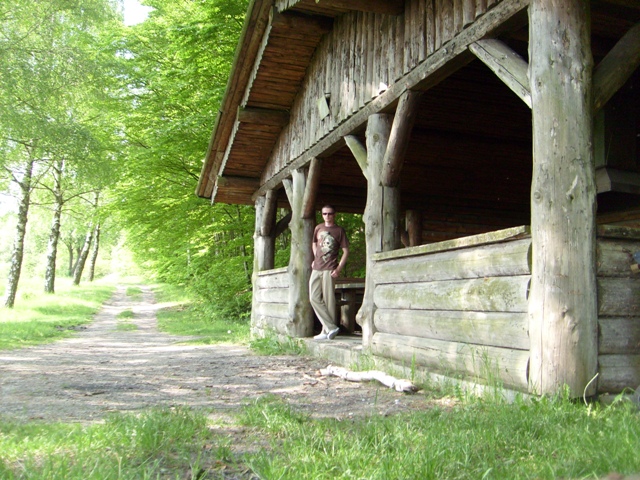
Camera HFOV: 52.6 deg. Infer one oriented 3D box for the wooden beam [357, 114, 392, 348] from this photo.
[{"bbox_3d":[0.560,-0.108,6.412,0.340,2.337,0.340,1,-5,0],"label":"wooden beam"}]

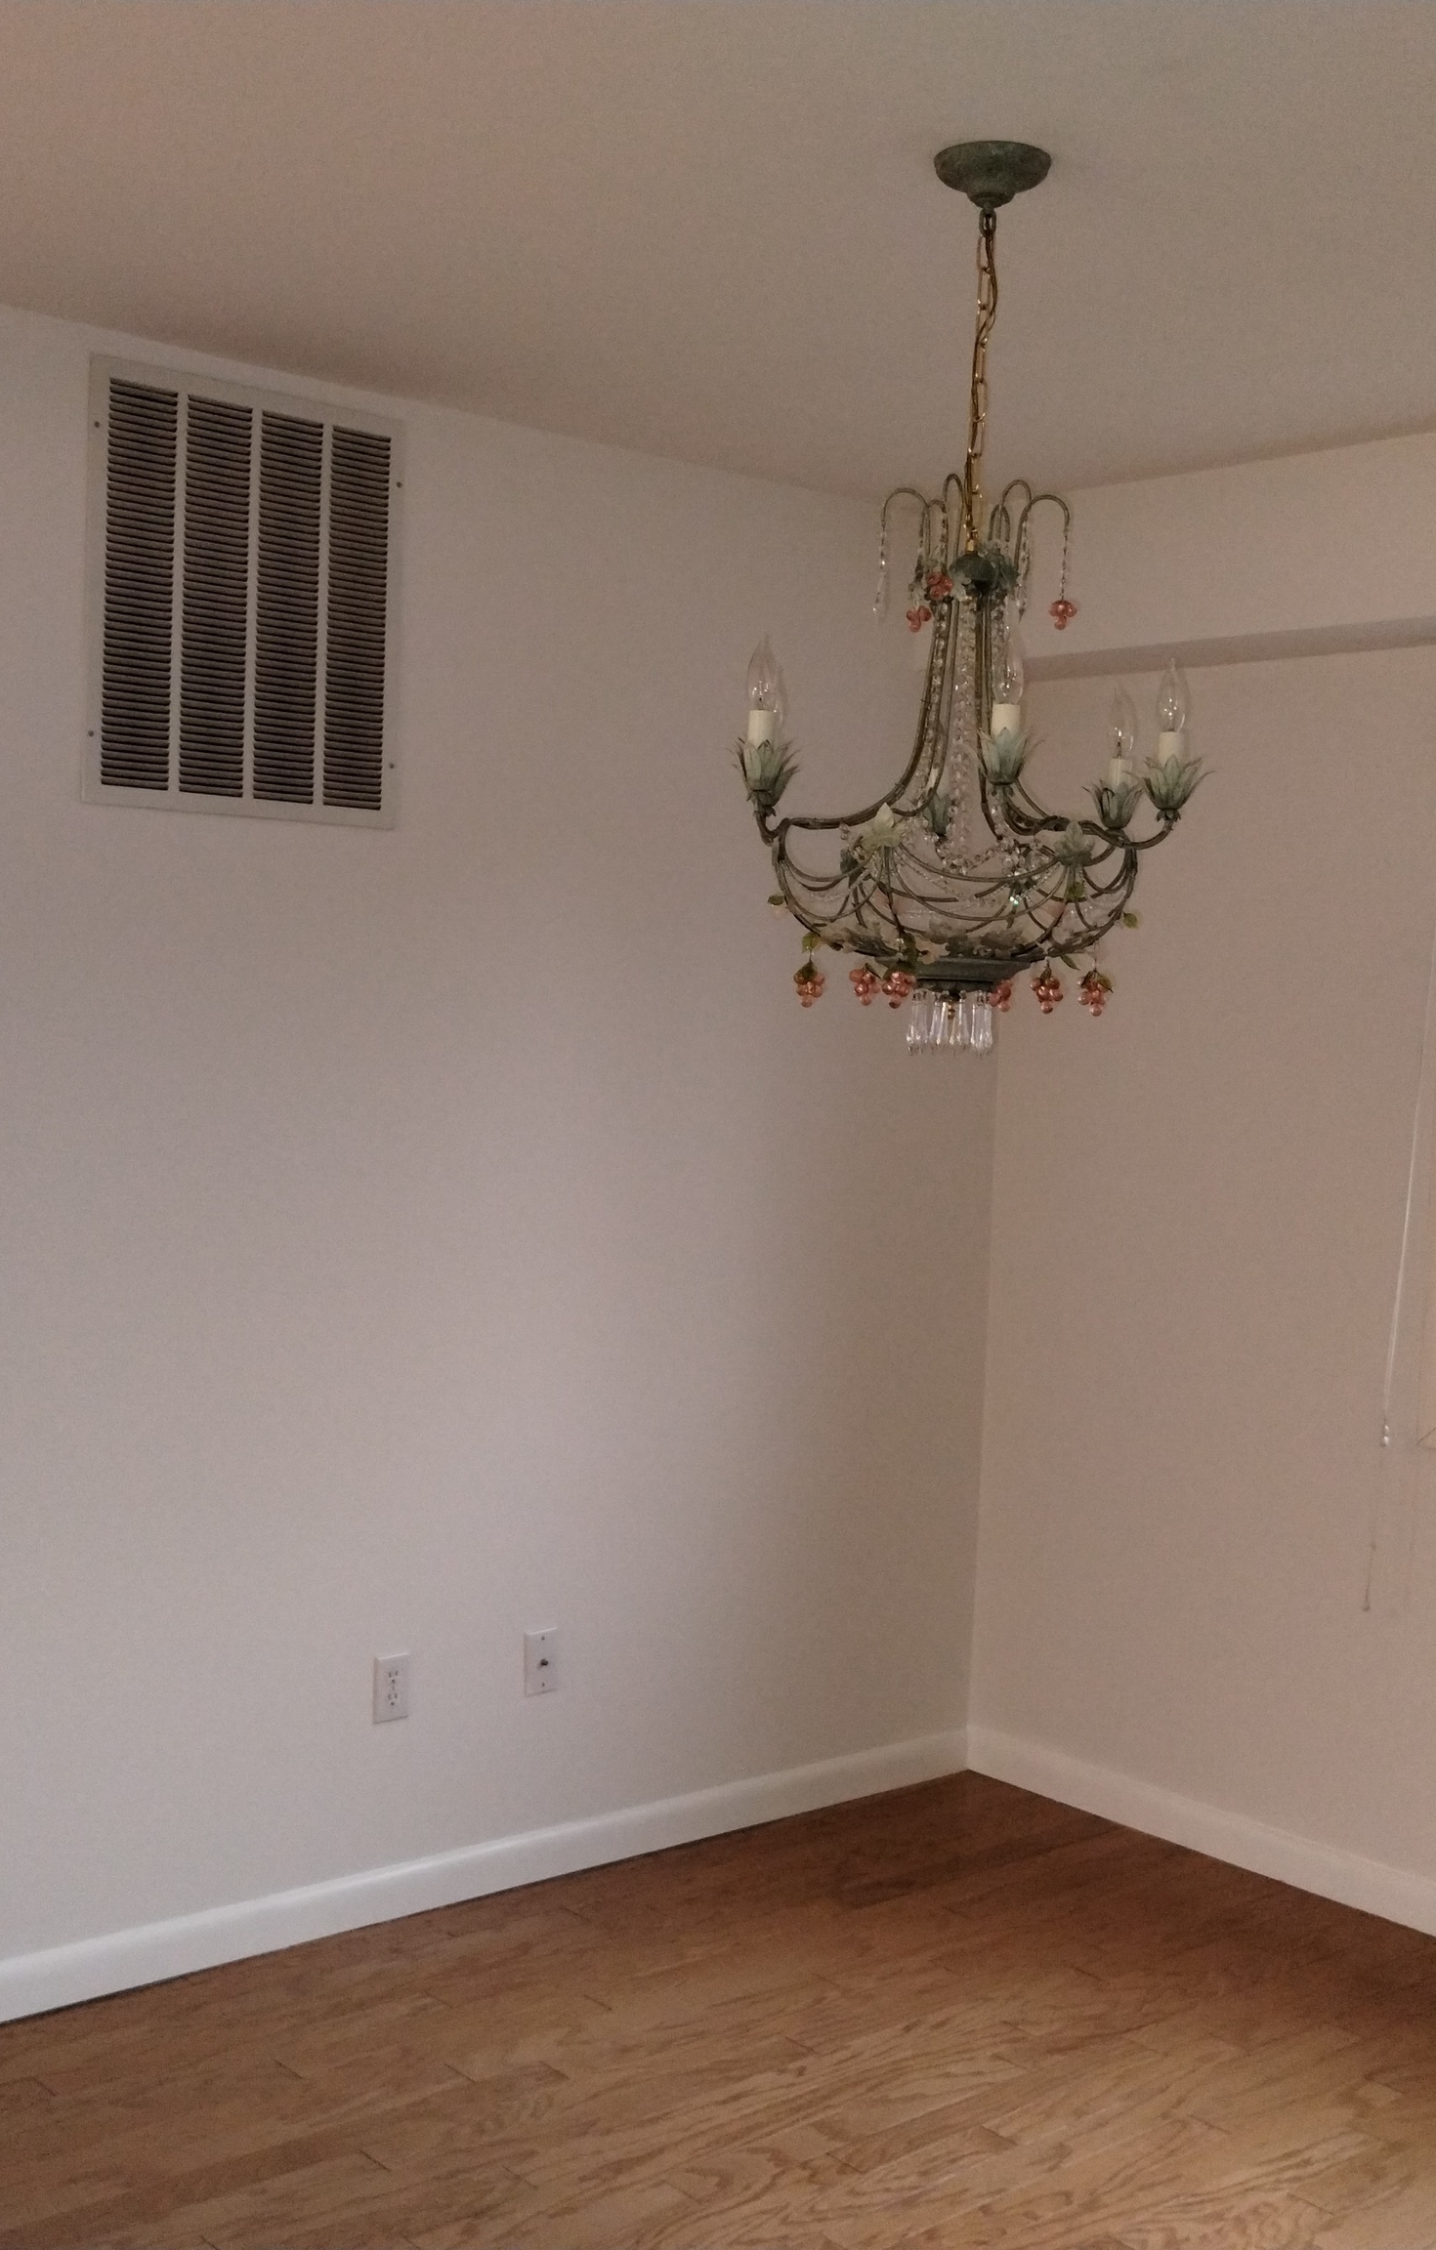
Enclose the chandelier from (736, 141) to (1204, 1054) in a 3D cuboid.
[{"bbox_3d":[0.286,-0.576,2.708,0.530,0.985,0.540,2,3,0],"label":"chandelier"}]

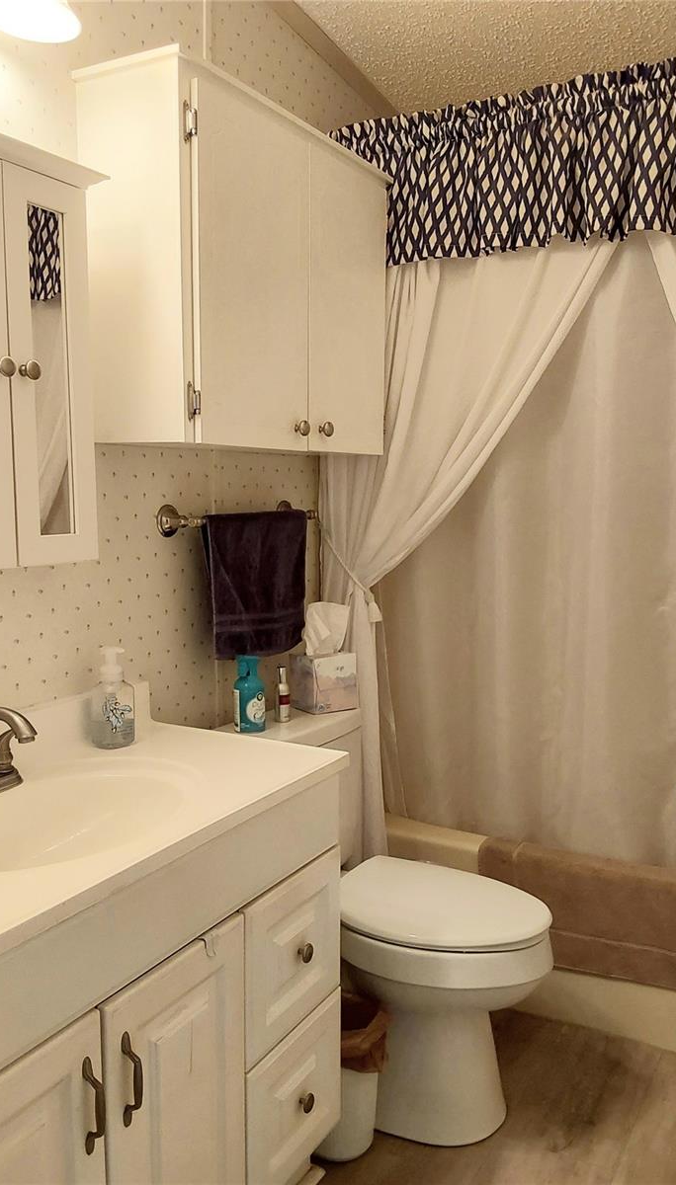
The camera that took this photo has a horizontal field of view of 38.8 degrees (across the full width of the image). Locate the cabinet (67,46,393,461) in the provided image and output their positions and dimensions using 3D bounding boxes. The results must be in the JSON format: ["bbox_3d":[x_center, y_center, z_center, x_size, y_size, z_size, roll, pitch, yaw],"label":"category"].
[{"bbox_3d":[-0.165,-0.613,1.981,0.237,0.635,0.792,4,7,29],"label":"cabinet"}]

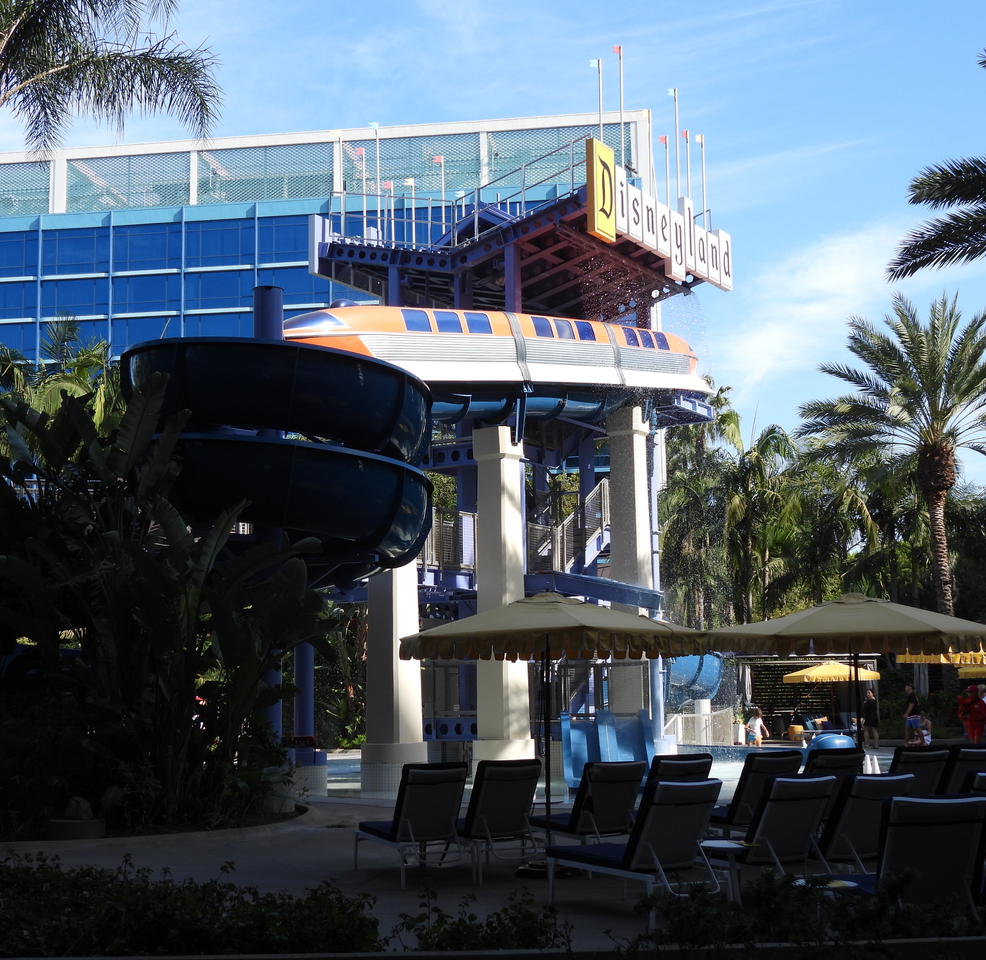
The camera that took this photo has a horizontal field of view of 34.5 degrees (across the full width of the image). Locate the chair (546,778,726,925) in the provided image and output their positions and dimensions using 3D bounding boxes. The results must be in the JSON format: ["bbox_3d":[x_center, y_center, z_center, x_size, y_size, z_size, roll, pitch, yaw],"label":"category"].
[{"bbox_3d":[1.144,2.892,12.626,0.690,1.070,1.680,3,-8,-25],"label":"chair"}]

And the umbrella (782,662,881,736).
[{"bbox_3d":[10.044,6.618,46.952,2.856,2.443,2.754,-3,-8,20],"label":"umbrella"}]

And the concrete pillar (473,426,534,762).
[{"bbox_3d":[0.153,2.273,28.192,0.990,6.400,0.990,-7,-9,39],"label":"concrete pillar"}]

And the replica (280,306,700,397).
[{"bbox_3d":[0.630,-2.399,30.311,1.550,1.340,12.130,-7,-3,40],"label":"replica"}]

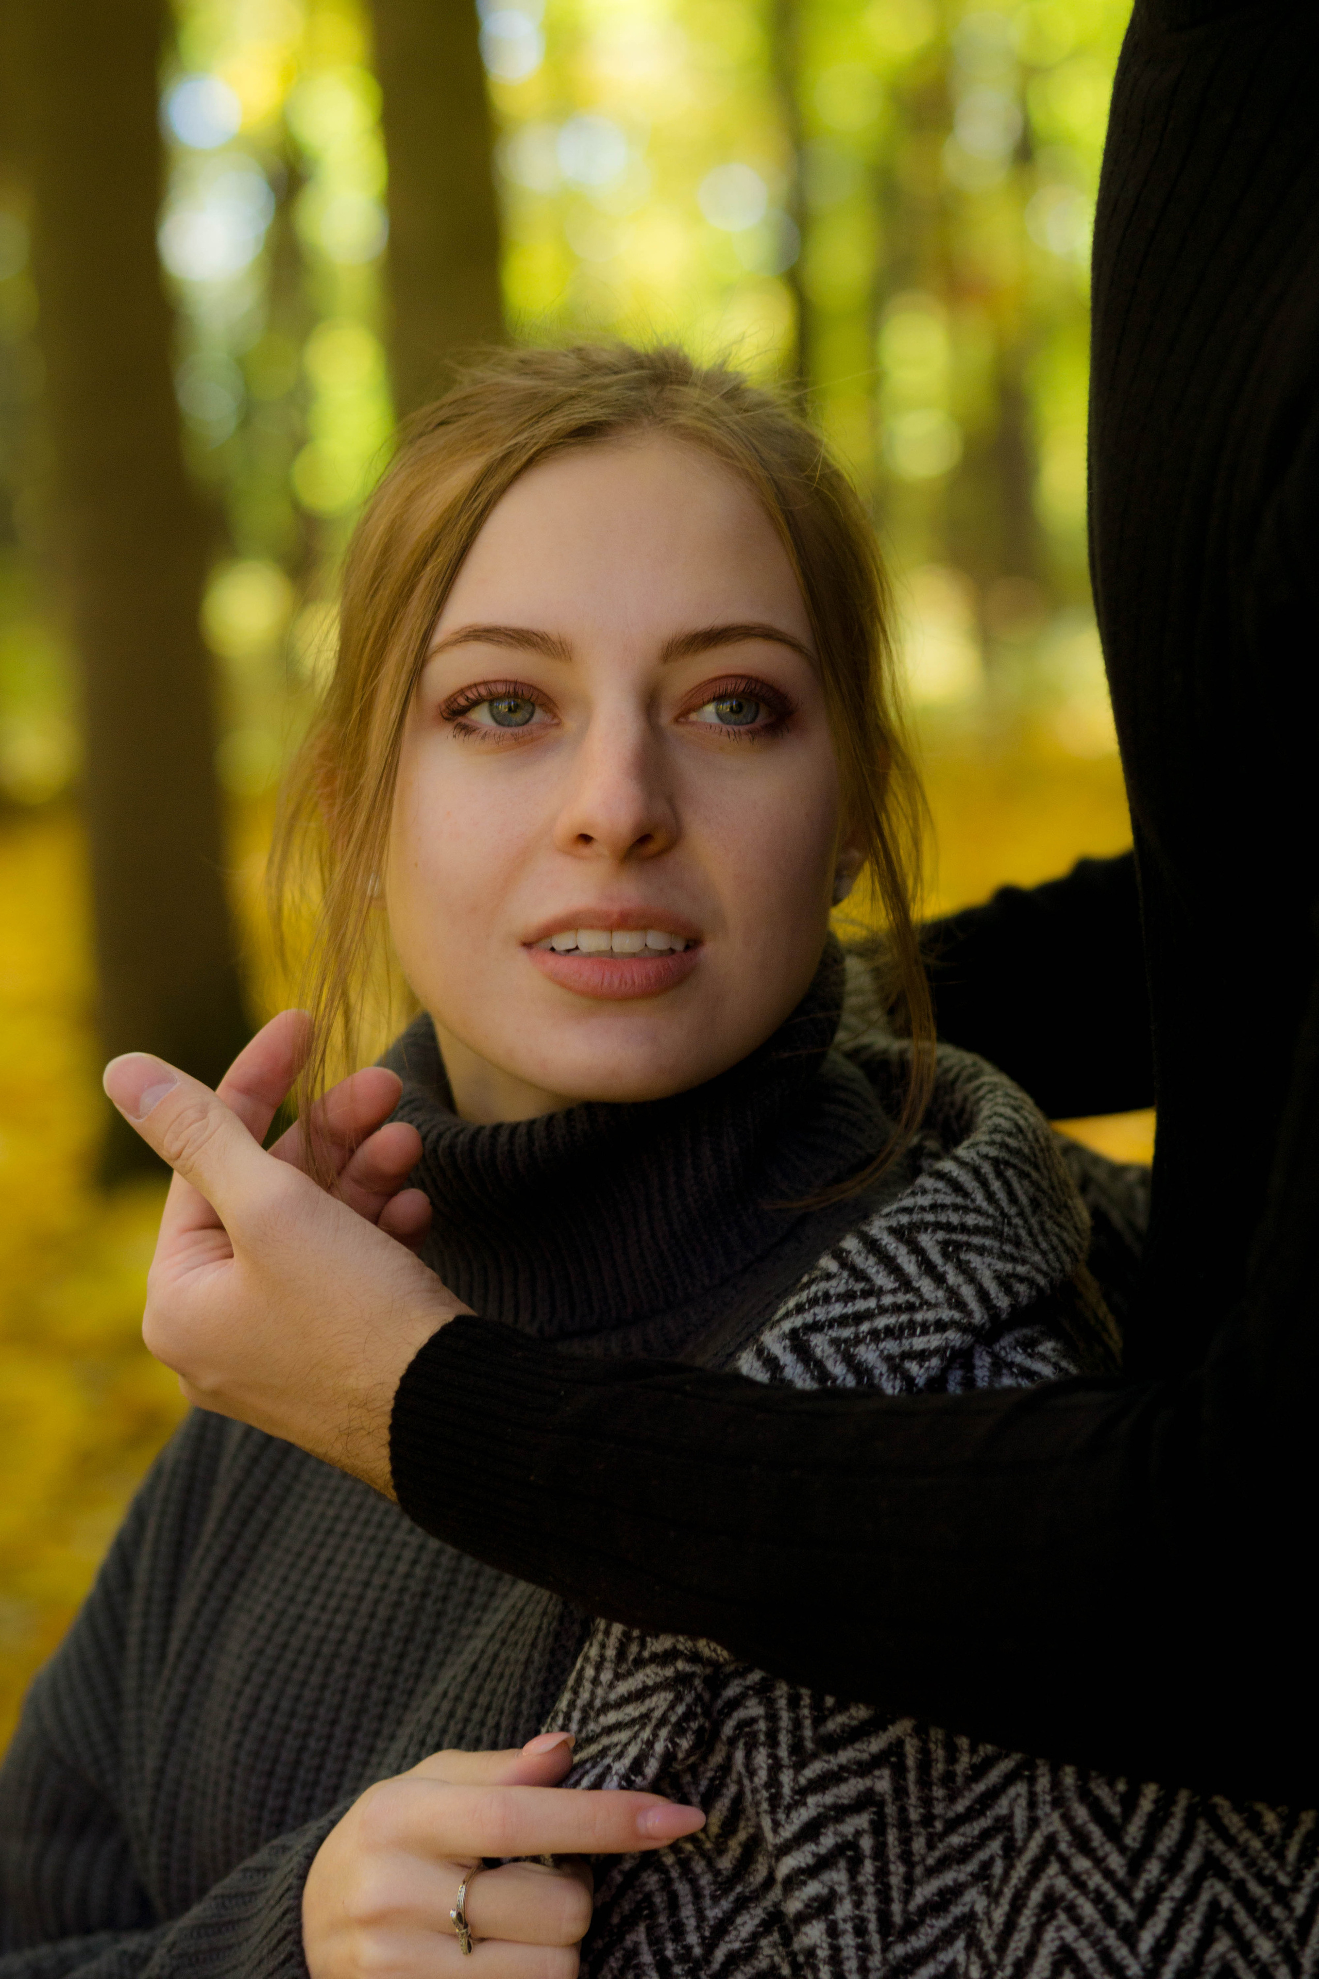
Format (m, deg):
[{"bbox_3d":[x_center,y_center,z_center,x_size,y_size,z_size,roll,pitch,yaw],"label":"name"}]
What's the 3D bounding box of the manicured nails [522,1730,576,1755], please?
[{"bbox_3d":[-0.029,0.199,1.090,0.014,0.005,0.011,-14,21,20],"label":"manicured nails"}]

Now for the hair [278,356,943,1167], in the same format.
[{"bbox_3d":[-0.016,-0.066,1.185,0.182,0.235,0.205,0,-5,2],"label":"hair"}]

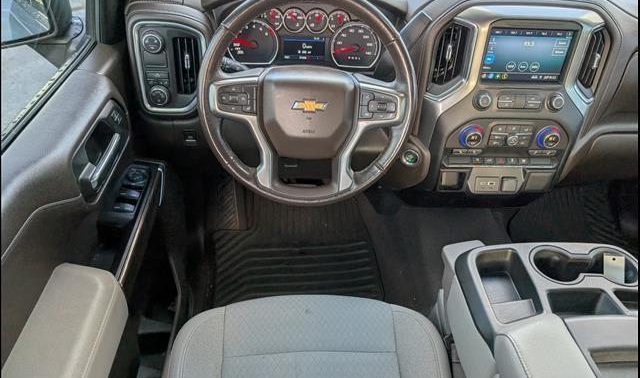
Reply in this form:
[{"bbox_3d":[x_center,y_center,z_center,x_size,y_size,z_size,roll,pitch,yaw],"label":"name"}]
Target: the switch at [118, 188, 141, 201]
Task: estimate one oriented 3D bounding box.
[{"bbox_3d":[-0.389,0.011,0.905,0.041,0.020,0.035,0,30,-3],"label":"switch"}]

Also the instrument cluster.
[{"bbox_3d":[-0.037,-0.338,0.990,0.340,0.140,0.065,0,24,-3],"label":"instrument cluster"}]

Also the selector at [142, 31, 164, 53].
[{"bbox_3d":[-0.342,-0.298,0.905,0.043,0.043,0.026,-2,27,-6],"label":"selector"}]

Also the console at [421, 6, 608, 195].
[{"bbox_3d":[0.433,-0.209,1.016,0.360,0.420,0.120,1,26,-2],"label":"console"}]

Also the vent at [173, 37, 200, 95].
[{"bbox_3d":[-0.284,-0.264,0.949,0.057,0.118,0.033,-2,27,-6],"label":"vent"}]

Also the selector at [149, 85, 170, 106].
[{"bbox_3d":[-0.347,-0.199,0.955,0.043,0.043,0.026,-2,27,-6],"label":"selector"}]

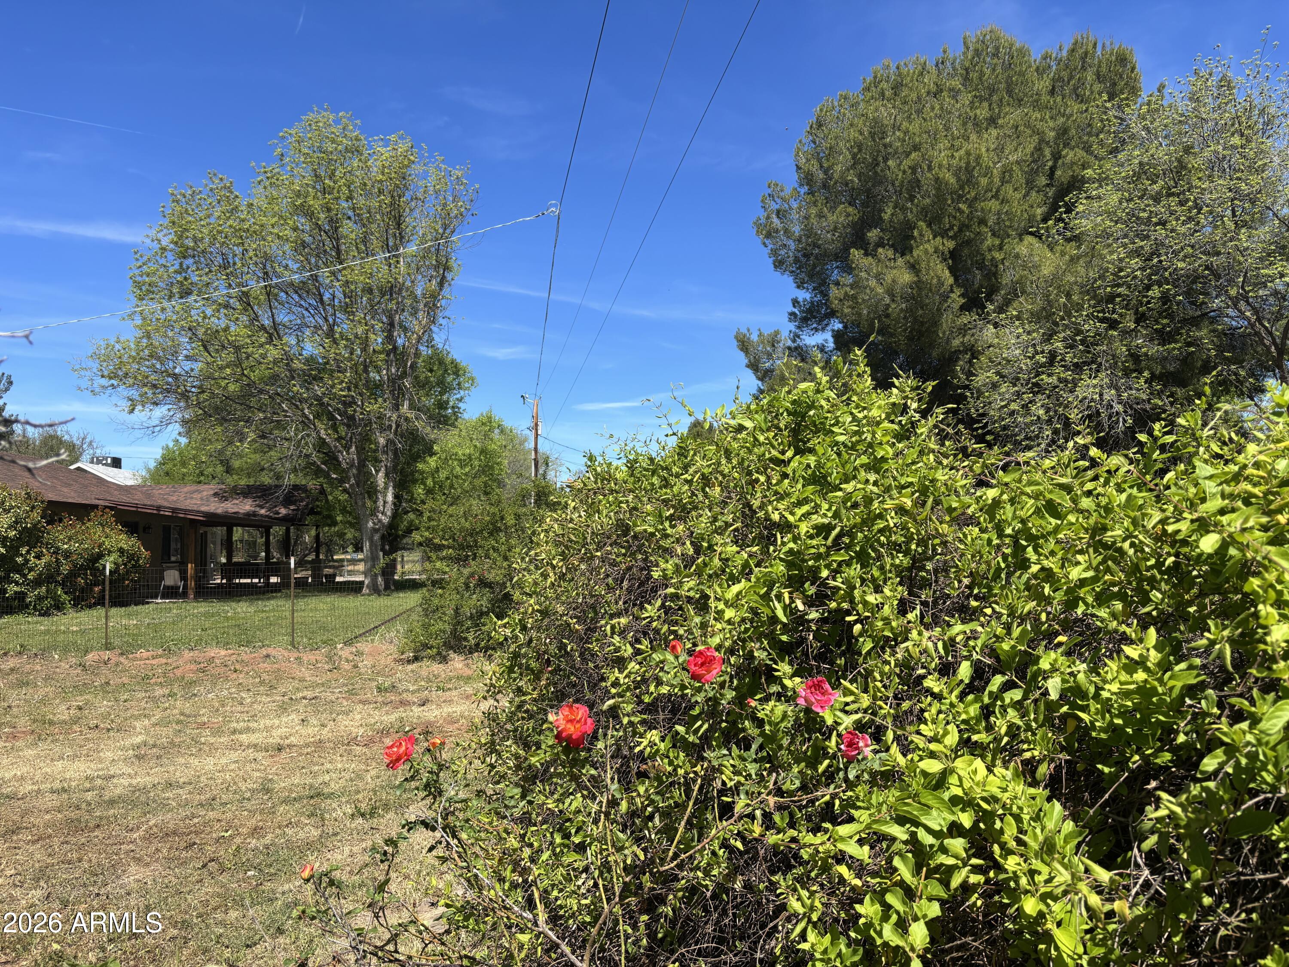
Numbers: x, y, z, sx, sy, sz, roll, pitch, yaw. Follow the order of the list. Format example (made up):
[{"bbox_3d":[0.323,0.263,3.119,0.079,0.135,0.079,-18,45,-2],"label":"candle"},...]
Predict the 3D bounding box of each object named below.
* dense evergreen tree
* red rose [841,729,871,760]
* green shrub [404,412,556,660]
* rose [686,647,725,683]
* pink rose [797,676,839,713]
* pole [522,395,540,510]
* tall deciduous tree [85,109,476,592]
[{"bbox_3d":[8.235,-4.606,25.558,11.300,15.340,10.800,0,-3,0],"label":"dense evergreen tree"},{"bbox_3d":[0.470,0.581,2.150,0.070,0.070,0.068,0,-3,6],"label":"red rose"},{"bbox_3d":[-2.408,0.685,14.100,2.400,3.460,2.400,0,-3,0],"label":"green shrub"},{"bbox_3d":[0.145,0.432,2.300,0.086,0.084,0.080,-1,-3,11],"label":"rose"},{"bbox_3d":[0.395,0.479,2.200,0.095,0.080,0.085,0,-3,0],"label":"pink rose"},{"bbox_3d":[-6.553,-0.176,55.713,0.950,9.970,0.600,0,-3,0],"label":"pole"},{"bbox_3d":[-10.528,-3.838,27.595,11.300,14.040,10.800,0,-3,0],"label":"tall deciduous tree"}]

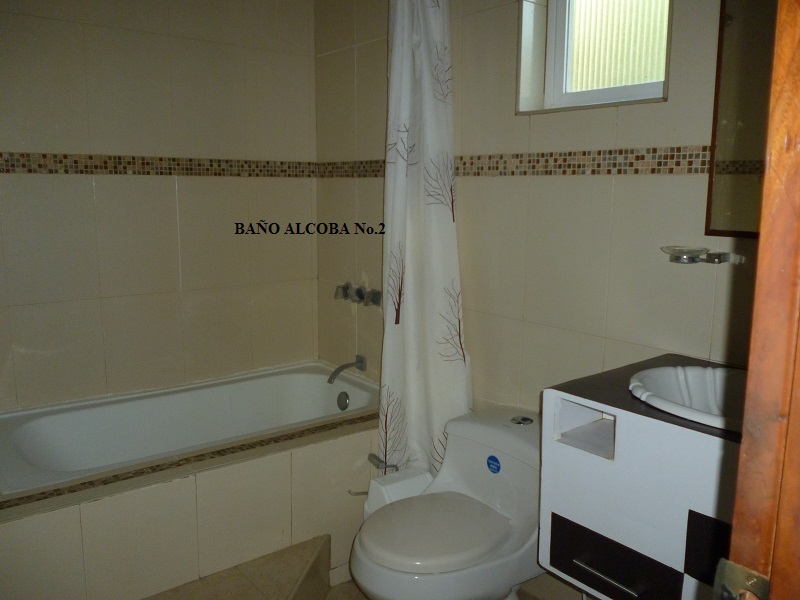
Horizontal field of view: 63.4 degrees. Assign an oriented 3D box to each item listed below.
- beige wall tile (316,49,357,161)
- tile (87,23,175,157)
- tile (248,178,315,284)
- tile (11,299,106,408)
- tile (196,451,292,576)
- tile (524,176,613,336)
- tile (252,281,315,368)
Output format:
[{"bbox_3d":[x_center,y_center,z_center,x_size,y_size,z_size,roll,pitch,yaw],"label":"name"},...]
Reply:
[{"bbox_3d":[-0.271,-0.821,2.766,0.012,0.455,0.303,-8,13,-39],"label":"beige wall tile"},{"bbox_3d":[-0.993,-0.758,2.387,0.300,0.450,0.010,-7,12,-38],"label":"tile"},{"bbox_3d":[-0.517,-0.305,2.826,0.309,0.448,0.012,-7,13,-39],"label":"tile"},{"bbox_3d":[-1.254,0.210,2.398,0.302,0.411,0.012,-7,12,-36],"label":"tile"},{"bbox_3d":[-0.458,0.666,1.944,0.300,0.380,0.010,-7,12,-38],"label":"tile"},{"bbox_3d":[0.487,-0.135,1.900,0.010,0.450,0.300,-7,12,-38],"label":"tile"},{"bbox_3d":[-0.530,0.123,2.936,0.302,0.411,0.012,-7,12,-36],"label":"tile"}]

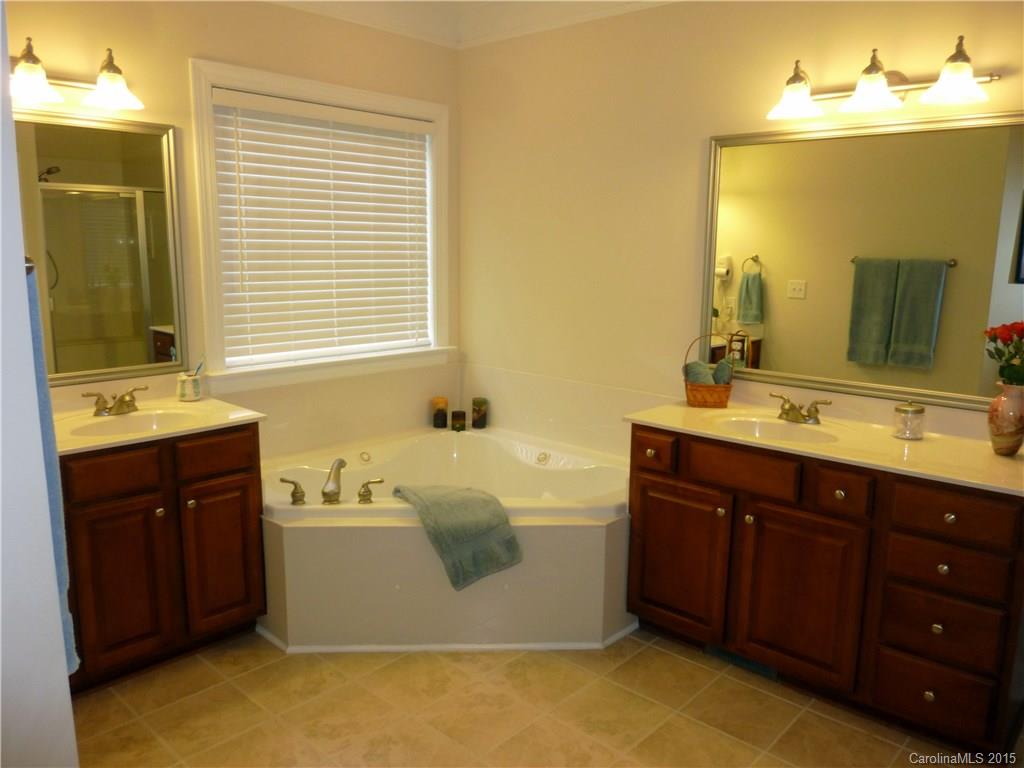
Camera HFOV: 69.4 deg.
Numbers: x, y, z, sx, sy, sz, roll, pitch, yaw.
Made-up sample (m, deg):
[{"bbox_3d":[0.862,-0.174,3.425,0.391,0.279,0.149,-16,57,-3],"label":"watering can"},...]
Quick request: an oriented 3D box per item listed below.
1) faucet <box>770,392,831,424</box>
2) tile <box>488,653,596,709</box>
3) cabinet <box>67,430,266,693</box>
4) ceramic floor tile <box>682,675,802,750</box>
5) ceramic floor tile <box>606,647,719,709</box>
[{"bbox_3d":[1.057,0.098,2.735,0.231,0.085,0.125,10,13,42],"label":"faucet"},{"bbox_3d":[0.103,1.034,2.609,0.300,0.012,0.300,10,13,42],"label":"tile"},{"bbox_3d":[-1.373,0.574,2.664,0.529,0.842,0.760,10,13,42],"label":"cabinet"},{"bbox_3d":[0.748,1.066,2.406,0.302,0.010,0.302,9,13,42],"label":"ceramic floor tile"},{"bbox_3d":[0.532,1.036,2.626,0.300,0.012,0.300,10,13,42],"label":"ceramic floor tile"}]

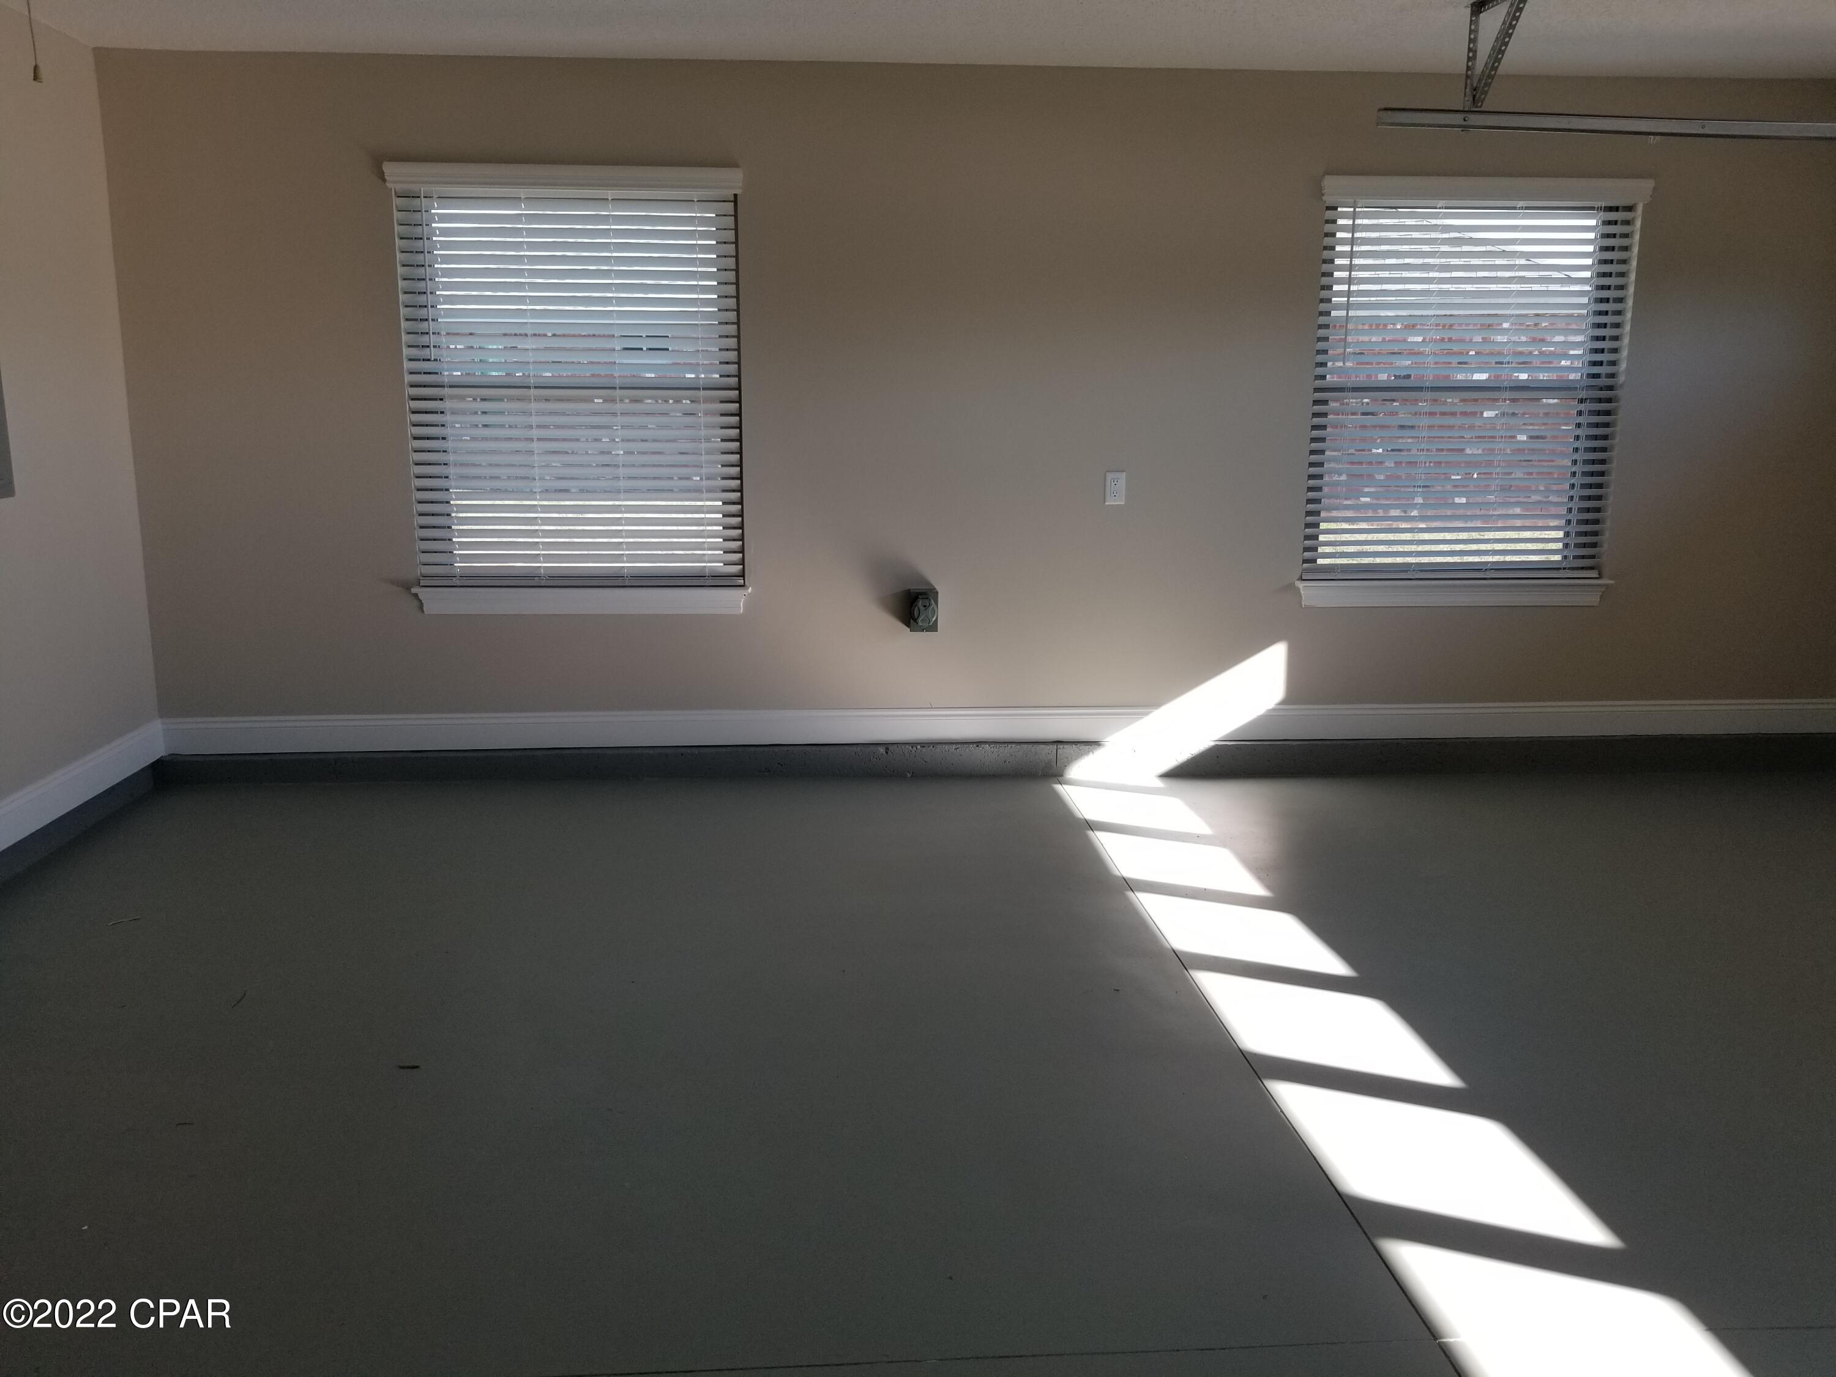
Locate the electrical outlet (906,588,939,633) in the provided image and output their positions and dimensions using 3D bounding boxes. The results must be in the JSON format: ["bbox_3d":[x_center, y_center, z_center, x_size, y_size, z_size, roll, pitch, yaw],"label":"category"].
[{"bbox_3d":[0.020,-0.282,4.979,0.102,0.149,0.085,-1,11,-4],"label":"electrical outlet"}]

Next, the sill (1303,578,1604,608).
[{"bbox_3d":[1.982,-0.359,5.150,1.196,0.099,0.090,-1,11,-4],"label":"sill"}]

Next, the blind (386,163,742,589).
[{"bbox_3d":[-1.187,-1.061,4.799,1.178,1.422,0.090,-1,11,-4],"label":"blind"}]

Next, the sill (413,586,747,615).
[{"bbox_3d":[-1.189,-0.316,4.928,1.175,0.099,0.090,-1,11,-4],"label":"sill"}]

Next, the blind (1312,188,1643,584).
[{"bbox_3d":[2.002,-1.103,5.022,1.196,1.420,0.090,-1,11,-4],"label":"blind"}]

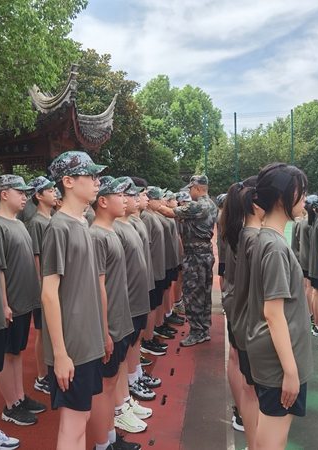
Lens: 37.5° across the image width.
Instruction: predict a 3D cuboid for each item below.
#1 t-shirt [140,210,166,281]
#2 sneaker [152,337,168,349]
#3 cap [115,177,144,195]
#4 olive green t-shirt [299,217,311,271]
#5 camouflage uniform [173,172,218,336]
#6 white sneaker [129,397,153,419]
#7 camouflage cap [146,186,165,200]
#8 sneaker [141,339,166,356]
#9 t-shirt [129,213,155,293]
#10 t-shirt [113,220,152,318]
[{"bbox_3d":[-0.072,0.209,4.871,0.280,0.720,0.440,0,3,8],"label":"t-shirt"},{"bbox_3d":[-0.057,1.230,4.927,0.280,0.120,0.100,-1,3,6],"label":"sneaker"},{"bbox_3d":[-0.229,-0.278,3.409,0.260,0.140,0.180,0,3,8],"label":"cap"},{"bbox_3d":[1.798,0.242,5.458,0.260,0.640,0.430,-1,4,8],"label":"olive green t-shirt"},{"bbox_3d":[0.395,0.346,4.909,0.460,1.670,0.500,0,3,6],"label":"camouflage uniform"},{"bbox_3d":[-0.192,1.315,3.381,0.280,0.130,0.100,-1,3,6],"label":"white sneaker"},{"bbox_3d":[-0.063,-0.311,4.743,0.265,0.135,0.185,-6,3,8],"label":"camouflage cap"},{"bbox_3d":[-0.065,1.234,4.726,0.280,0.120,0.105,0,4,20],"label":"sneaker"},{"bbox_3d":[-0.142,0.239,3.792,0.270,0.660,0.450,-1,4,8],"label":"t-shirt"},{"bbox_3d":[-0.208,0.284,3.269,0.270,0.650,0.460,-1,3,10],"label":"t-shirt"}]

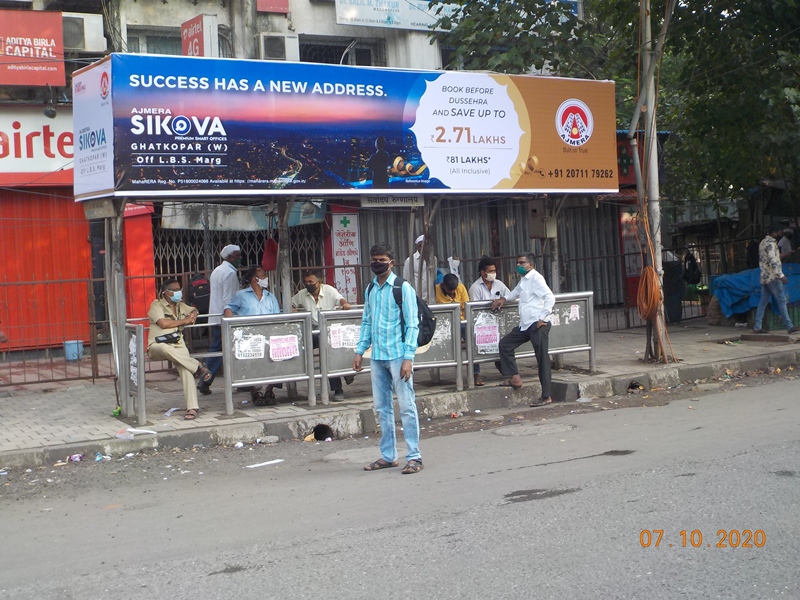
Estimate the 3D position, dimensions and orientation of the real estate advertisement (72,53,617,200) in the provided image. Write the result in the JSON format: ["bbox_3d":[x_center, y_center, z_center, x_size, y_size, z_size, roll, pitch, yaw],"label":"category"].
[{"bbox_3d":[-0.390,-1.800,12.021,6.000,1.300,1.420,-4,3,-30],"label":"real estate advertisement"}]

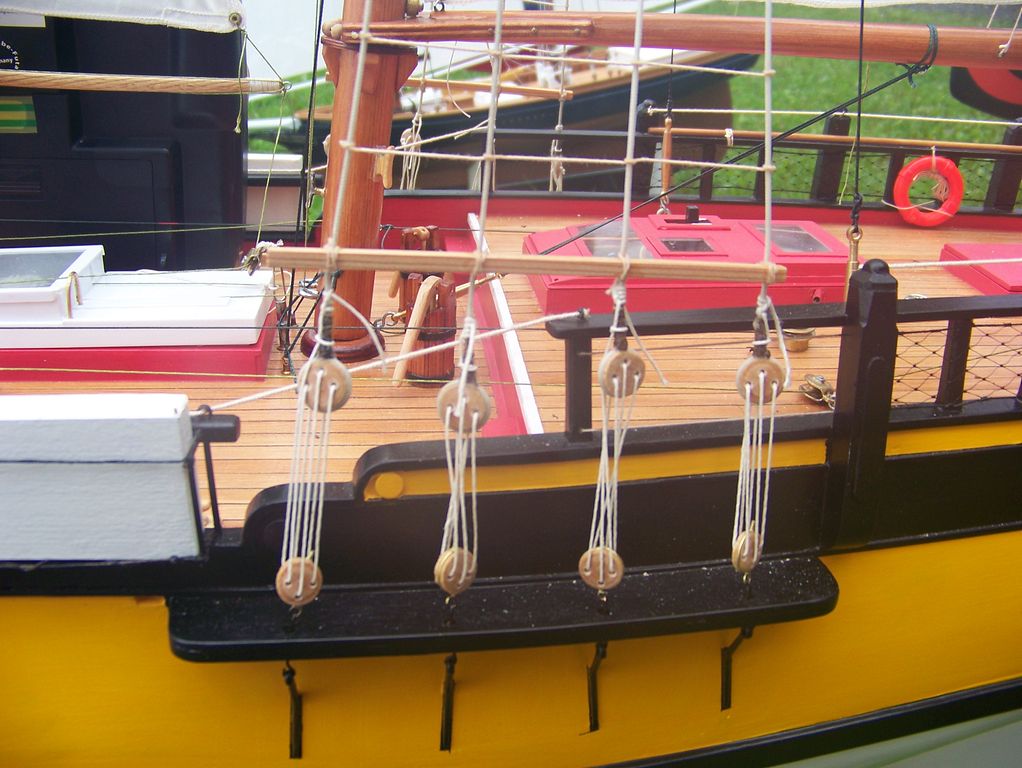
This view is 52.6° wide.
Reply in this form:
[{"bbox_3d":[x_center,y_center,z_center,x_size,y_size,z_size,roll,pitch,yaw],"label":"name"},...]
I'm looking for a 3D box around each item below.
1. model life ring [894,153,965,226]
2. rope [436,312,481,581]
[{"bbox_3d":[0.268,-0.123,0.664,0.046,0.046,0.011,-2,15,-5],"label":"model life ring"},{"bbox_3d":[-0.019,0.026,0.382,0.017,0.103,0.012,1,10,-9],"label":"rope"}]

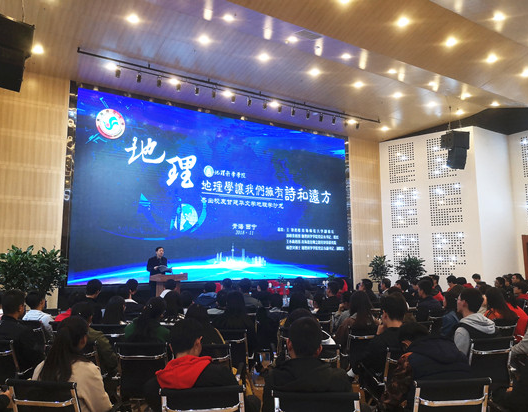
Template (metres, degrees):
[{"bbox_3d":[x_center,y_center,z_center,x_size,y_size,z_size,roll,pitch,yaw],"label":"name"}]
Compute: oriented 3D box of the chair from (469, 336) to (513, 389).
[{"bbox_3d":[2.145,1.754,4.352,0.540,0.880,0.580,2,-8,-16],"label":"chair"}]

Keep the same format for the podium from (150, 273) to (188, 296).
[{"bbox_3d":[-2.138,2.091,9.537,0.780,1.150,0.520,4,-9,-31],"label":"podium"}]

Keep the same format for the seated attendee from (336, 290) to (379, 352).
[{"bbox_3d":[1.057,1.666,5.217,0.520,1.290,0.750,3,-8,-22],"label":"seated attendee"}]

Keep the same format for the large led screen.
[{"bbox_3d":[-0.870,-0.260,13.062,9.130,5.000,0.150,4,-9,-31],"label":"large led screen"}]

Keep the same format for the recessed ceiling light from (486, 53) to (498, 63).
[{"bbox_3d":[5.465,-3.585,10.304,0.200,0.080,0.200,4,-9,-31],"label":"recessed ceiling light"}]

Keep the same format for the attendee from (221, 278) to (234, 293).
[{"bbox_3d":[-0.739,2.092,8.451,0.500,1.310,0.750,1,-8,-10],"label":"attendee"}]

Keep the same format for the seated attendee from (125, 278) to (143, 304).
[{"bbox_3d":[-2.020,1.876,6.804,0.500,1.320,0.750,0,-8,-2],"label":"seated attendee"}]

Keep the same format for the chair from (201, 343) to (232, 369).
[{"bbox_3d":[-0.588,1.720,4.069,0.540,0.880,0.580,0,-8,-4],"label":"chair"}]

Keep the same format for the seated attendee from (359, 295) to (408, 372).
[{"bbox_3d":[1.024,1.483,4.020,0.550,1.340,0.780,3,-8,-22],"label":"seated attendee"}]

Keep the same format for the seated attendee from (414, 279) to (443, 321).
[{"bbox_3d":[2.482,1.854,6.884,0.520,1.340,0.750,4,-8,-27],"label":"seated attendee"}]

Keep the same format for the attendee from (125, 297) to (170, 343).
[{"bbox_3d":[-1.125,1.554,4.281,0.500,1.290,0.750,0,-8,-2],"label":"attendee"}]

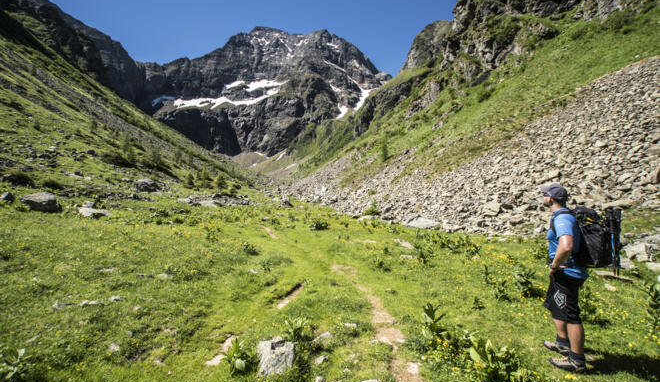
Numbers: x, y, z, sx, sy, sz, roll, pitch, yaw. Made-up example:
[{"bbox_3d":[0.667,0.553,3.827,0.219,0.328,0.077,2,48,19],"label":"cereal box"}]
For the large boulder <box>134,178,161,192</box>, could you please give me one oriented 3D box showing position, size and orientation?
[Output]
[{"bbox_3d":[-15.556,-0.554,25.000,1.900,1.150,1.500,1,-1,-32],"label":"large boulder"}]

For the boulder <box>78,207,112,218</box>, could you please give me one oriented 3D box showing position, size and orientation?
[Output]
[{"bbox_3d":[-10.234,0.960,12.800,1.200,0.420,0.950,1,-1,-39],"label":"boulder"}]

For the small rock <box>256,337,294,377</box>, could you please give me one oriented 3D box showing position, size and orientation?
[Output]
[{"bbox_3d":[-0.502,1.533,2.700,0.340,0.280,0.270,0,-1,-10],"label":"small rock"}]

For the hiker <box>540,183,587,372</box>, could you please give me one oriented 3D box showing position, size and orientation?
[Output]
[{"bbox_3d":[2.350,0.820,2.950,0.450,1.780,0.550,-1,-1,37],"label":"hiker"}]

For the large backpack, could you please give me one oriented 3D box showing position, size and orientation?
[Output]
[{"bbox_3d":[2.512,0.452,2.850,0.480,0.620,0.360,-1,-1,37],"label":"large backpack"}]

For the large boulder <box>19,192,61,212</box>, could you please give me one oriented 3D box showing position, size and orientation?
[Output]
[{"bbox_3d":[-14.362,0.544,14.500,1.500,1.000,1.200,1,-1,-45],"label":"large boulder"}]

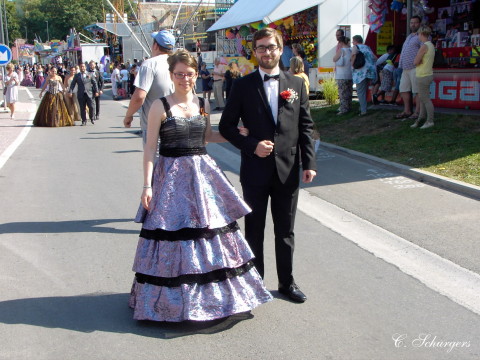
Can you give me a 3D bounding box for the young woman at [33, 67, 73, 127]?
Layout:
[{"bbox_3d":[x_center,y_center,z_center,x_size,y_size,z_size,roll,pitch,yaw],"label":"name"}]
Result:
[{"bbox_3d":[-5.380,-2.425,20.800,1.180,1.660,1.050,-3,9,-12],"label":"young woman"}]

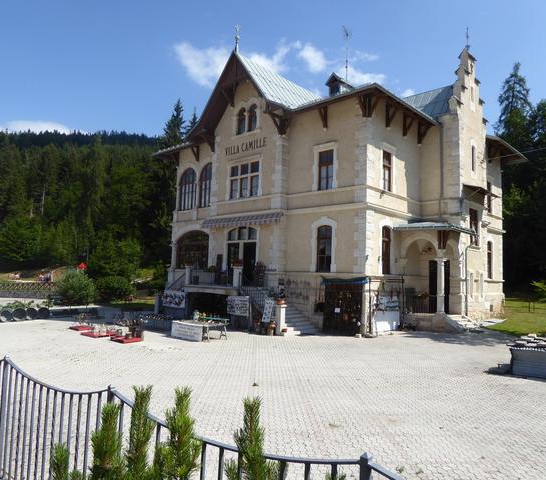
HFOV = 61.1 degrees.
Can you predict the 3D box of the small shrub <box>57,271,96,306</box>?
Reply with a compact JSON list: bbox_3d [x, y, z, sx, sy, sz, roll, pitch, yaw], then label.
[{"bbox_3d":[-16.875,4.165,39.693,3.232,2.979,3.131,1,-5,0],"label":"small shrub"}]

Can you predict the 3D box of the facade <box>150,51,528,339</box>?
[{"bbox_3d":[4.342,-3.007,33.453,18.786,17.170,17.574,-3,-7,42],"label":"facade"}]

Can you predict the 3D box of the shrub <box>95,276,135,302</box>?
[{"bbox_3d":[-14.799,4.651,43.430,3.737,2.474,3.232,1,-5,0],"label":"shrub"}]

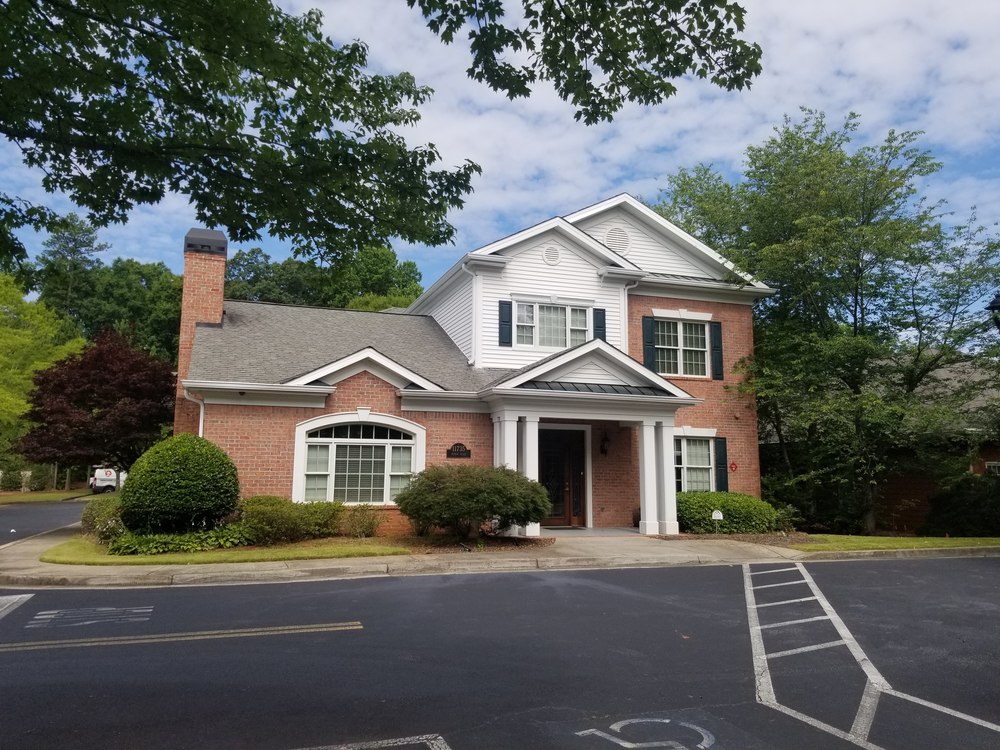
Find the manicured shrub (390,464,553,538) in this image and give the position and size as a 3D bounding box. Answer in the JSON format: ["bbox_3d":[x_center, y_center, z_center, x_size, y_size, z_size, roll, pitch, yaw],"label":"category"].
[{"bbox_3d":[-0.531,2.557,14.908,3.040,1.470,2.500,3,-10,-17],"label":"manicured shrub"}]

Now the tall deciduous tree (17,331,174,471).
[{"bbox_3d":[-17.642,1.553,32.929,6.600,7.095,6.500,3,-10,-17],"label":"tall deciduous tree"}]

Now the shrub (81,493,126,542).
[{"bbox_3d":[-7.382,2.642,13.928,0.920,0.900,1.050,3,-10,-17],"label":"shrub"}]

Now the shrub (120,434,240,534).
[{"bbox_3d":[-5.852,2.085,13.732,2.040,1.910,2.060,3,-10,-17],"label":"shrub"}]

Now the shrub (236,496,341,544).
[{"bbox_3d":[-4.035,2.757,14.408,2.040,0.860,1.400,3,-10,-17],"label":"shrub"}]

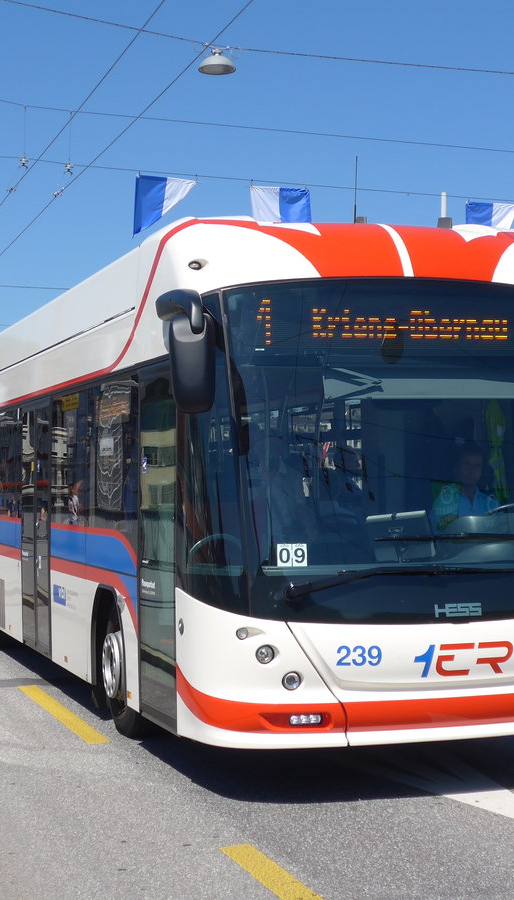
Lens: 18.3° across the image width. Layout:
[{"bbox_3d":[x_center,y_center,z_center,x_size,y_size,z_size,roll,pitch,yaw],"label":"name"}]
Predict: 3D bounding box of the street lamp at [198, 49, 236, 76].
[{"bbox_3d":[-0.570,-5.625,23.000,0.545,0.320,0.545,0,-2,0],"label":"street lamp"}]

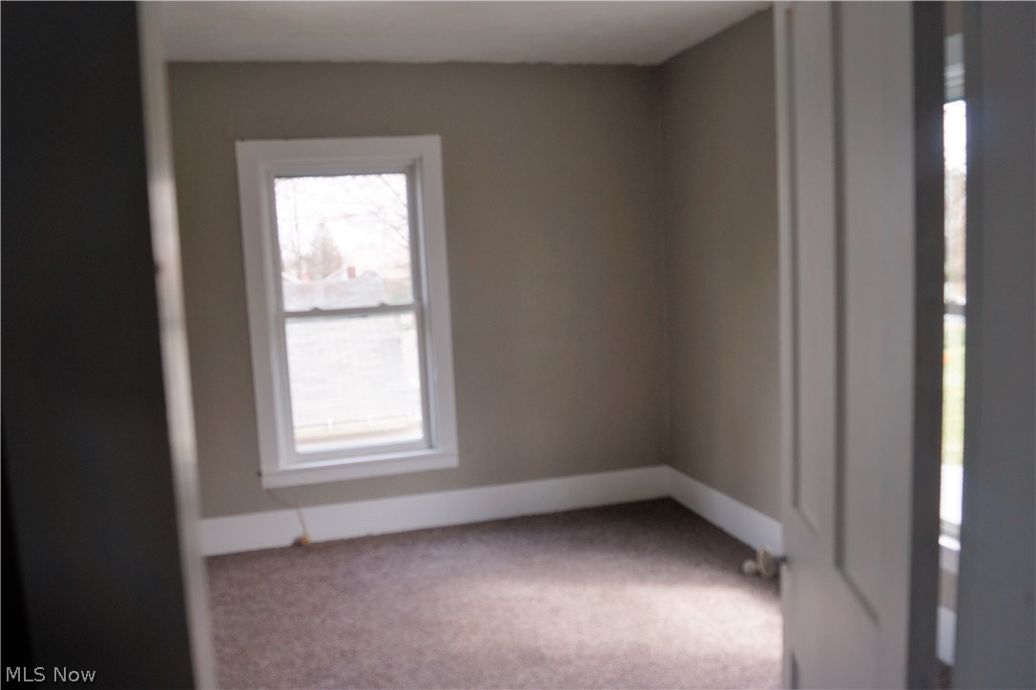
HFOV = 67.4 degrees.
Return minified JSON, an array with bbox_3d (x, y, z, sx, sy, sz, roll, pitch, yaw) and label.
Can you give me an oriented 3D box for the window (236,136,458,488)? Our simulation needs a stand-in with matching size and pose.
[{"bbox_3d":[-0.842,-0.171,3.957,0.991,1.715,0.120,-4,6,-14],"label":"window"}]

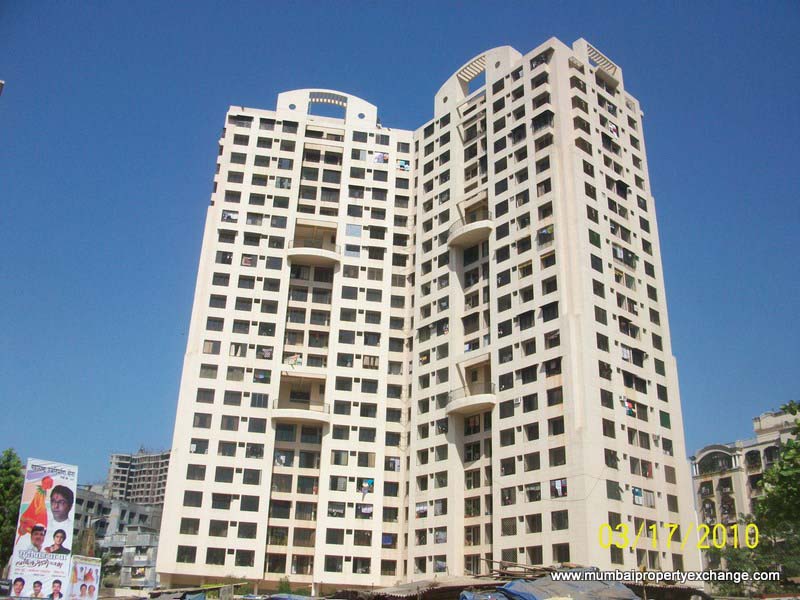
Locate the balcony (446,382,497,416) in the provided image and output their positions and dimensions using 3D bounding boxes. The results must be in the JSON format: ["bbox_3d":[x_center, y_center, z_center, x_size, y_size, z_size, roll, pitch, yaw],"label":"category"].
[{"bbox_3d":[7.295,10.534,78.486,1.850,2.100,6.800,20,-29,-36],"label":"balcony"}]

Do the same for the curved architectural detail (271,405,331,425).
[{"bbox_3d":[-11.361,13.184,85.085,6.750,1.200,1.500,6,-23,-9],"label":"curved architectural detail"}]

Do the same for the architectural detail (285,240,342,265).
[{"bbox_3d":[-10.707,-6.267,93.301,6.750,1.950,1.500,6,-23,-9],"label":"architectural detail"}]

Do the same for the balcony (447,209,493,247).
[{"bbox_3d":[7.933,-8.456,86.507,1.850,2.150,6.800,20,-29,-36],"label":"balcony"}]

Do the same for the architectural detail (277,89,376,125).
[{"bbox_3d":[-10.117,-26.669,103.579,13.800,5.050,2.150,6,-23,-9],"label":"architectural detail"}]

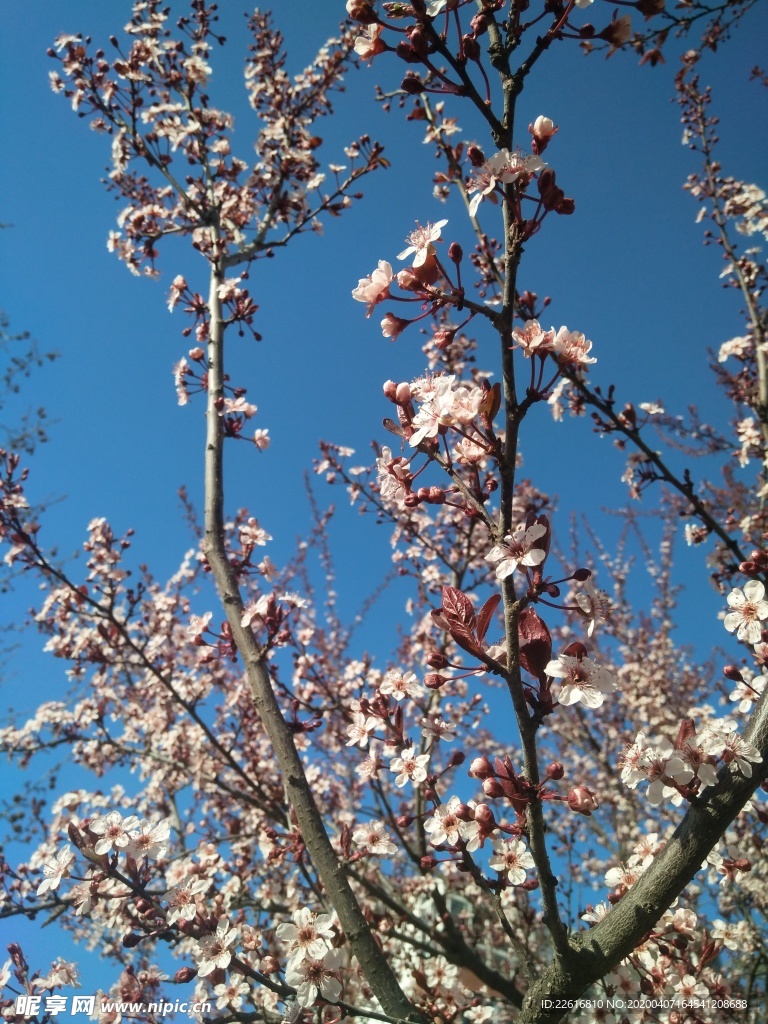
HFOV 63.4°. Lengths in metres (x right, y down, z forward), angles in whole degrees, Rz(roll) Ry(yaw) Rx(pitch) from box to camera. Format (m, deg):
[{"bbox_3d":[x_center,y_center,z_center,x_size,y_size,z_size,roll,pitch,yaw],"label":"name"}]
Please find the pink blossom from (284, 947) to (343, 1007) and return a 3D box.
[{"bbox_3d":[-0.034,0.224,0.300,0.028,0.028,0.012,3,-34,-5],"label":"pink blossom"}]

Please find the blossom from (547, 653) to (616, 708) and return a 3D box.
[{"bbox_3d":[0.073,0.062,0.230,0.025,0.024,0.011,0,-34,0],"label":"blossom"}]

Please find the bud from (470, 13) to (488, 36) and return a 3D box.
[{"bbox_3d":[0.041,-0.208,0.265,0.007,0.010,0.007,21,0,0],"label":"bud"}]

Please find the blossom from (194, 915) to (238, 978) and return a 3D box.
[{"bbox_3d":[-0.070,0.180,0.258,0.024,0.024,0.011,-14,-33,21],"label":"blossom"}]

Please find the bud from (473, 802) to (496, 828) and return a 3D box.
[{"bbox_3d":[0.054,0.164,0.335,0.011,0.011,0.013,-38,-66,-10],"label":"bud"}]

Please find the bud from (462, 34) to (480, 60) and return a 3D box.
[{"bbox_3d":[0.037,-0.196,0.262,0.007,0.010,0.007,-21,6,0],"label":"bud"}]

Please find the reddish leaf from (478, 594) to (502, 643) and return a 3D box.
[{"bbox_3d":[0.040,0.041,0.238,0.007,0.019,0.004,24,0,40],"label":"reddish leaf"}]

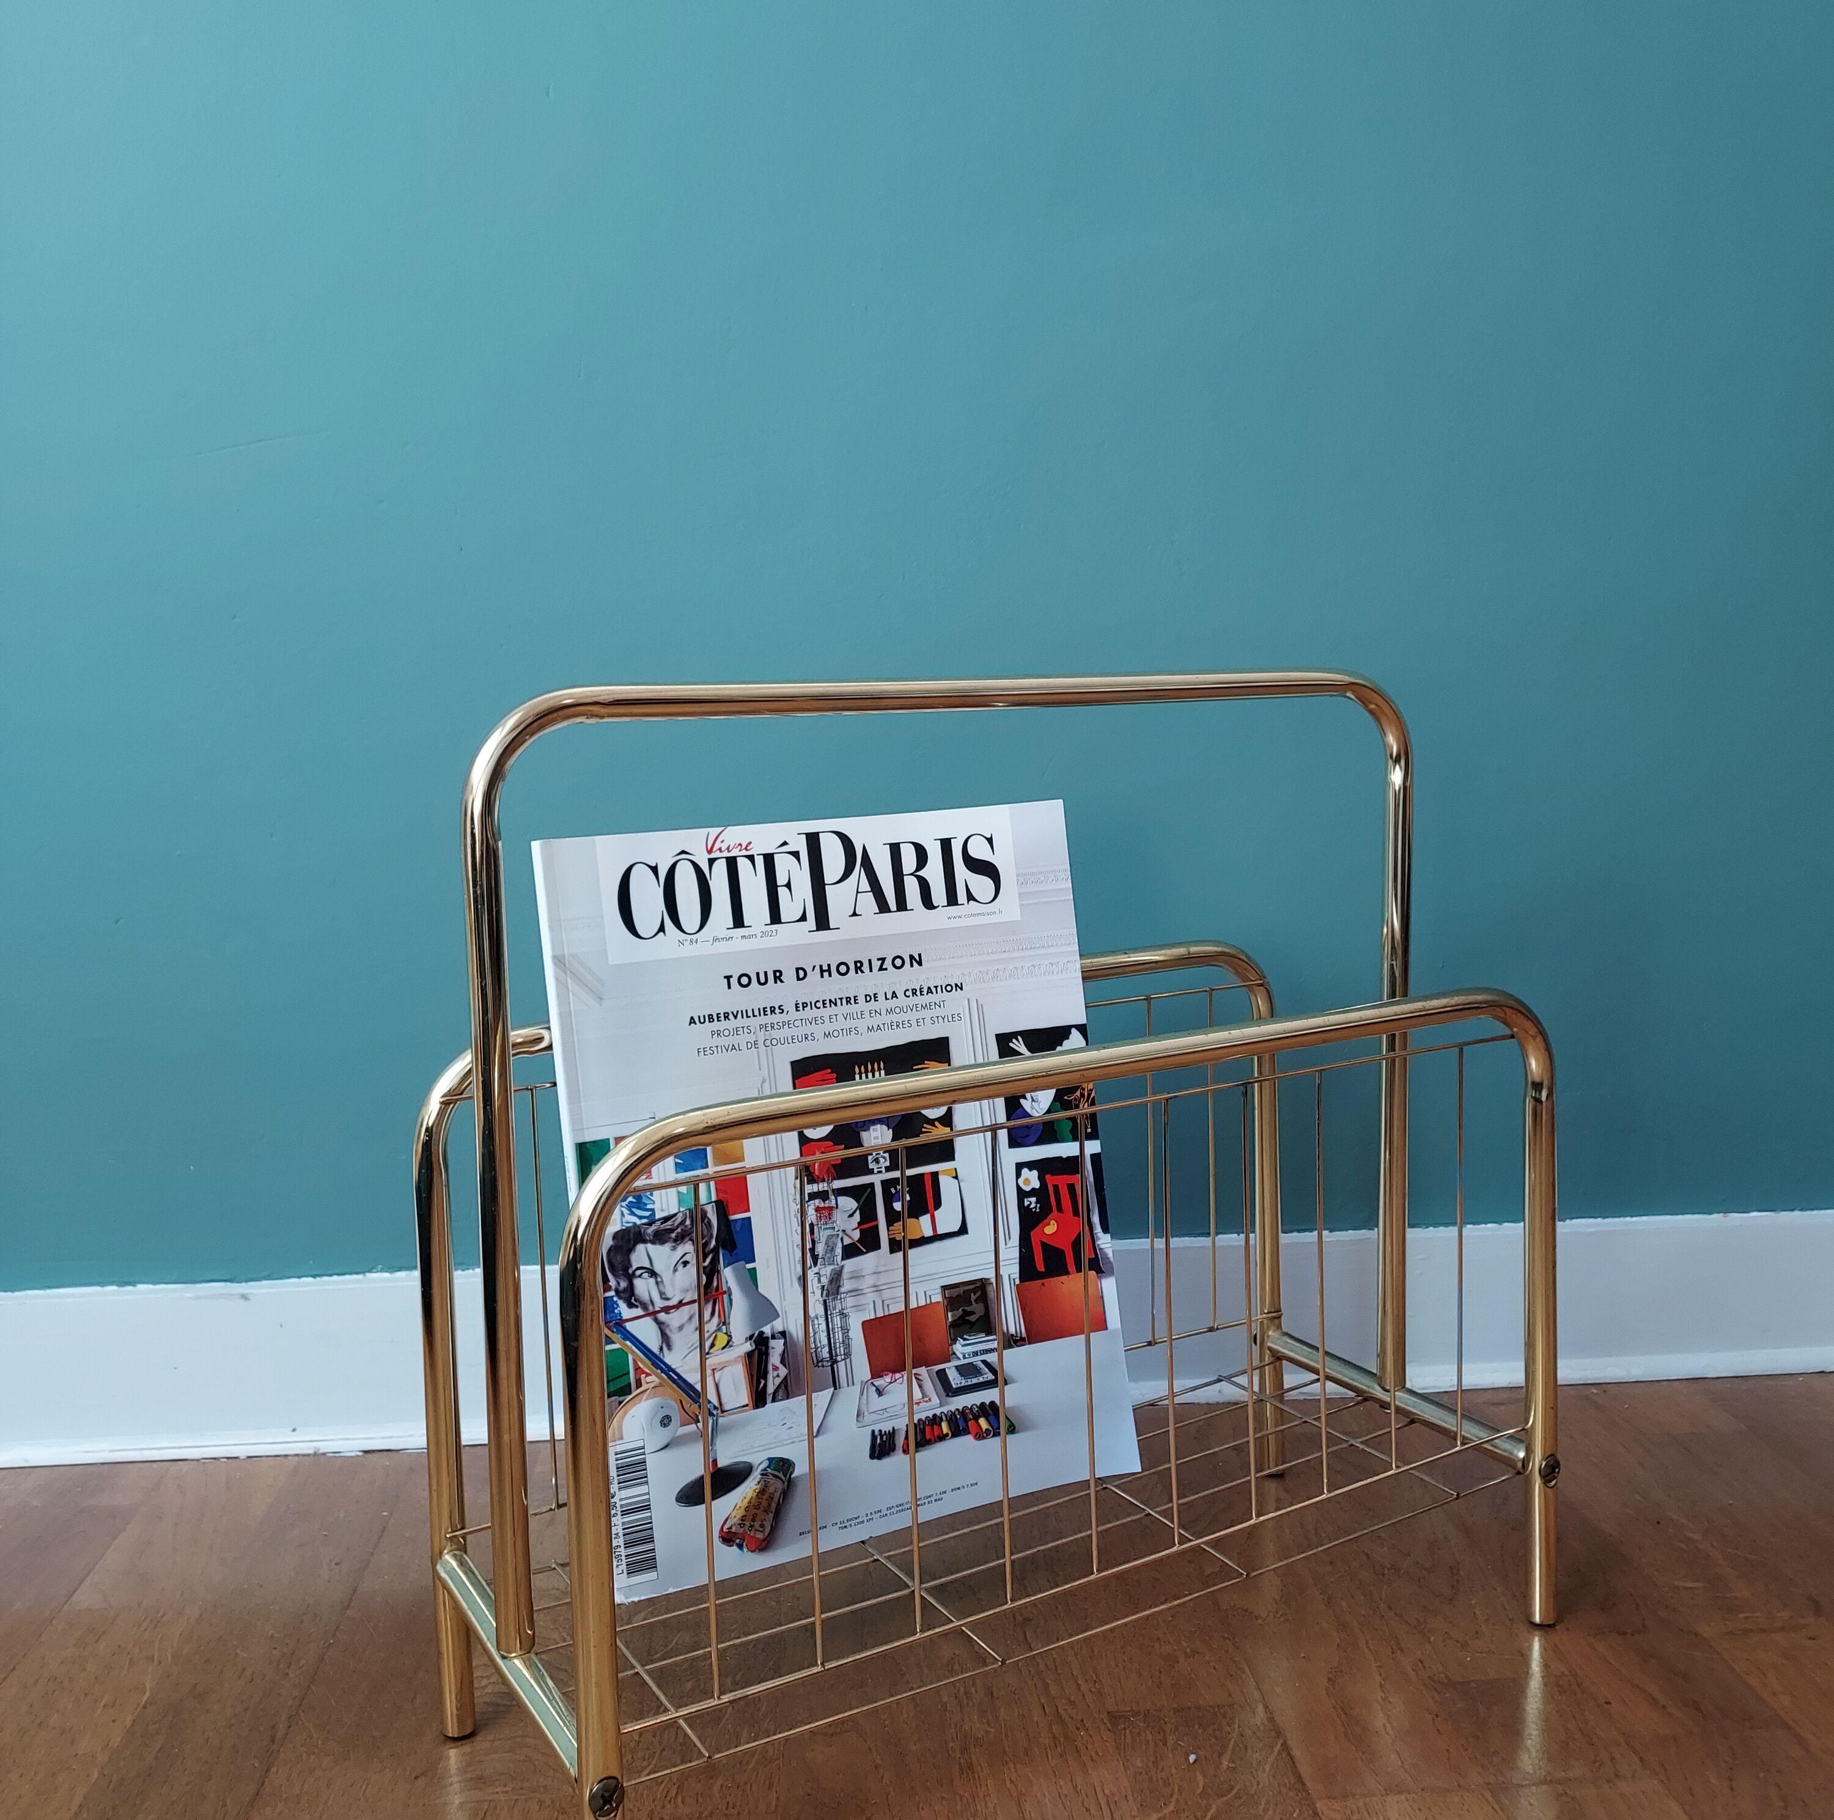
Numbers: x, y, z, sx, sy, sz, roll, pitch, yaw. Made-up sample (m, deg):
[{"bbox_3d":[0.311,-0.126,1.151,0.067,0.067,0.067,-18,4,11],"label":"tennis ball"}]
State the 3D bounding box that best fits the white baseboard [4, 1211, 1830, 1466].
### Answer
[{"bbox_3d":[0.012,0.237,0.944,1.016,0.090,0.020,-2,7,-3],"label":"white baseboard"}]

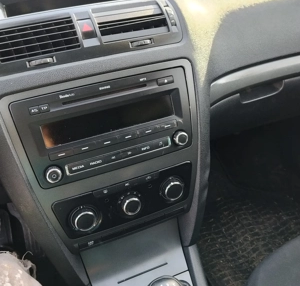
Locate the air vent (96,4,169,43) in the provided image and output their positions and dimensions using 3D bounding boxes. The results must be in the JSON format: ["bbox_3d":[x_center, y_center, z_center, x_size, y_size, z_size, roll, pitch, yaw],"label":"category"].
[{"bbox_3d":[-0.028,-0.172,0.487,0.100,0.049,0.032,-15,4,-16],"label":"air vent"}]

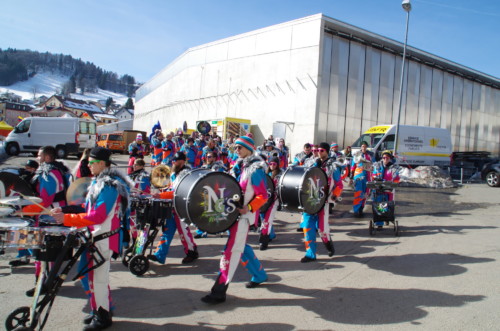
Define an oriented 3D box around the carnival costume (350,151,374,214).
[{"bbox_3d":[2.709,0.467,9.030,0.620,1.580,0.500,5,6,25],"label":"carnival costume"}]

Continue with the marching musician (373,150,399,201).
[{"bbox_3d":[2.890,0.539,7.927,0.620,1.650,0.520,5,6,22],"label":"marching musician"}]

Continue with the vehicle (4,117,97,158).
[{"bbox_3d":[-11.700,-1.678,21.900,5.050,2.270,2.050,3,5,8],"label":"vehicle"}]

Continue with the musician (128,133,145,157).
[{"bbox_3d":[-3.931,-0.264,13.123,0.580,1.730,0.480,2,5,-9],"label":"musician"}]

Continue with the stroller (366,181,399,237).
[{"bbox_3d":[2.678,0.840,7.537,0.600,1.100,0.680,4,5,21],"label":"stroller"}]

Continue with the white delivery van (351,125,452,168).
[{"bbox_3d":[8.280,-0.959,21.251,6.100,2.530,2.050,1,5,-19],"label":"white delivery van"}]

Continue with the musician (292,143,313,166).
[{"bbox_3d":[1.216,0.400,8.324,0.600,1.710,0.500,4,5,21],"label":"musician"}]

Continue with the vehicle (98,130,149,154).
[{"bbox_3d":[-9.669,-1.700,27.129,4.200,1.600,1.750,4,5,18],"label":"vehicle"}]

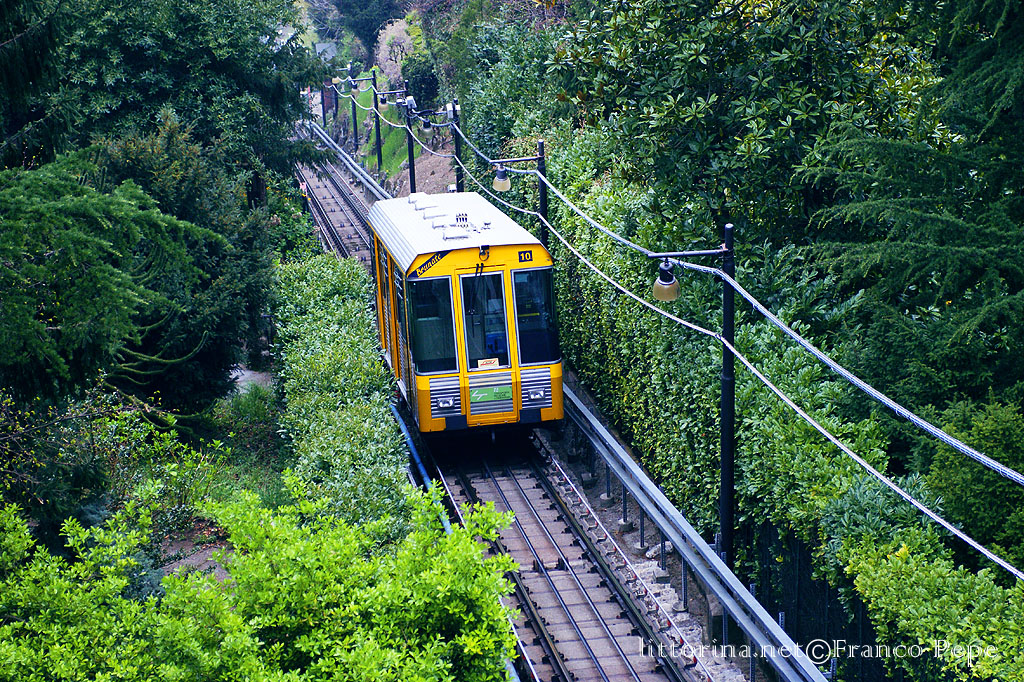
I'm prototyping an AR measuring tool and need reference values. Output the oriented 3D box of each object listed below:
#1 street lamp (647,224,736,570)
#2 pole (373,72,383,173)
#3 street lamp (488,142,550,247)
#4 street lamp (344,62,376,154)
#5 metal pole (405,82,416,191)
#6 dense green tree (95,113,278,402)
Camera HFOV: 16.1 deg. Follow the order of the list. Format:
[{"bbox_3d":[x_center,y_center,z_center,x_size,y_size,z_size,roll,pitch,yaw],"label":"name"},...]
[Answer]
[{"bbox_3d":[2.059,0.746,40.868,0.970,4.600,0.310,-5,31,-4],"label":"street lamp"},{"bbox_3d":[-4.797,-7.693,128.493,0.140,4.200,0.140,-5,31,-4],"label":"pole"},{"bbox_3d":[0.171,-1.423,62.413,0.970,4.500,0.320,-5,31,-4],"label":"street lamp"},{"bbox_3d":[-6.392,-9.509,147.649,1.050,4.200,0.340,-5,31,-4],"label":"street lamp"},{"bbox_3d":[-2.964,-5.627,105.461,0.140,4.400,0.140,-5,31,-4],"label":"metal pole"},{"bbox_3d":[-6.420,-1.563,71.000,3.700,6.500,3.700,-5,31,-4],"label":"dense green tree"}]

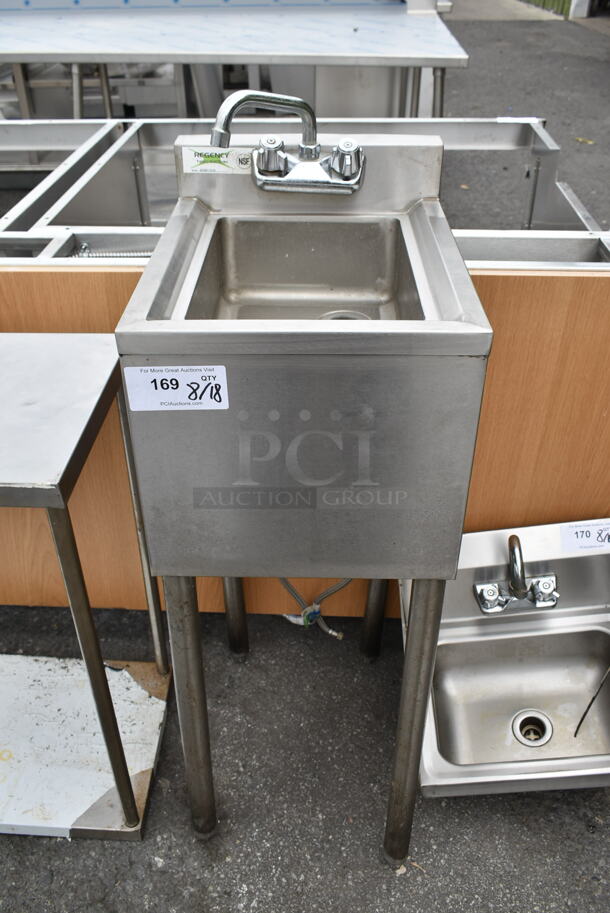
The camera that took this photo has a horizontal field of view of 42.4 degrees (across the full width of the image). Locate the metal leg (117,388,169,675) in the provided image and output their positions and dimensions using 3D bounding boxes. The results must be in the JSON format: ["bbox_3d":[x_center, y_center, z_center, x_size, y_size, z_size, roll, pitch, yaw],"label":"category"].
[{"bbox_3d":[-0.293,0.154,1.435,0.025,0.714,0.025,0,35,1],"label":"metal leg"}]

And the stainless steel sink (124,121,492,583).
[{"bbox_3d":[0.003,-0.152,1.026,0.364,0.397,0.478,0,35,1],"label":"stainless steel sink"}]

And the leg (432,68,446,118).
[{"bbox_3d":[0.551,-1.238,3.405,0.041,0.828,0.041,0,35,1],"label":"leg"}]

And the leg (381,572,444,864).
[{"bbox_3d":[0.161,0.416,1.179,0.042,0.703,0.042,0,35,1],"label":"leg"}]

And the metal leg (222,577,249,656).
[{"bbox_3d":[-0.147,0.156,1.535,0.042,0.684,0.042,0,35,1],"label":"metal leg"}]

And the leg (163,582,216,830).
[{"bbox_3d":[-0.171,0.398,1.197,0.042,0.693,0.042,2,38,0],"label":"leg"}]

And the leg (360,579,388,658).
[{"bbox_3d":[0.148,0.160,1.531,0.042,0.688,0.042,1,35,1],"label":"leg"}]

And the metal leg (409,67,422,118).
[{"bbox_3d":[0.632,-2.017,4.514,0.041,0.828,0.041,0,35,1],"label":"metal leg"}]

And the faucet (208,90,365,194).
[{"bbox_3d":[-0.022,-0.414,1.043,0.207,0.131,0.072,0,35,1],"label":"faucet"}]

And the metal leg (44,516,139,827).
[{"bbox_3d":[-0.302,0.346,1.163,0.025,0.714,0.025,0,35,1],"label":"metal leg"}]

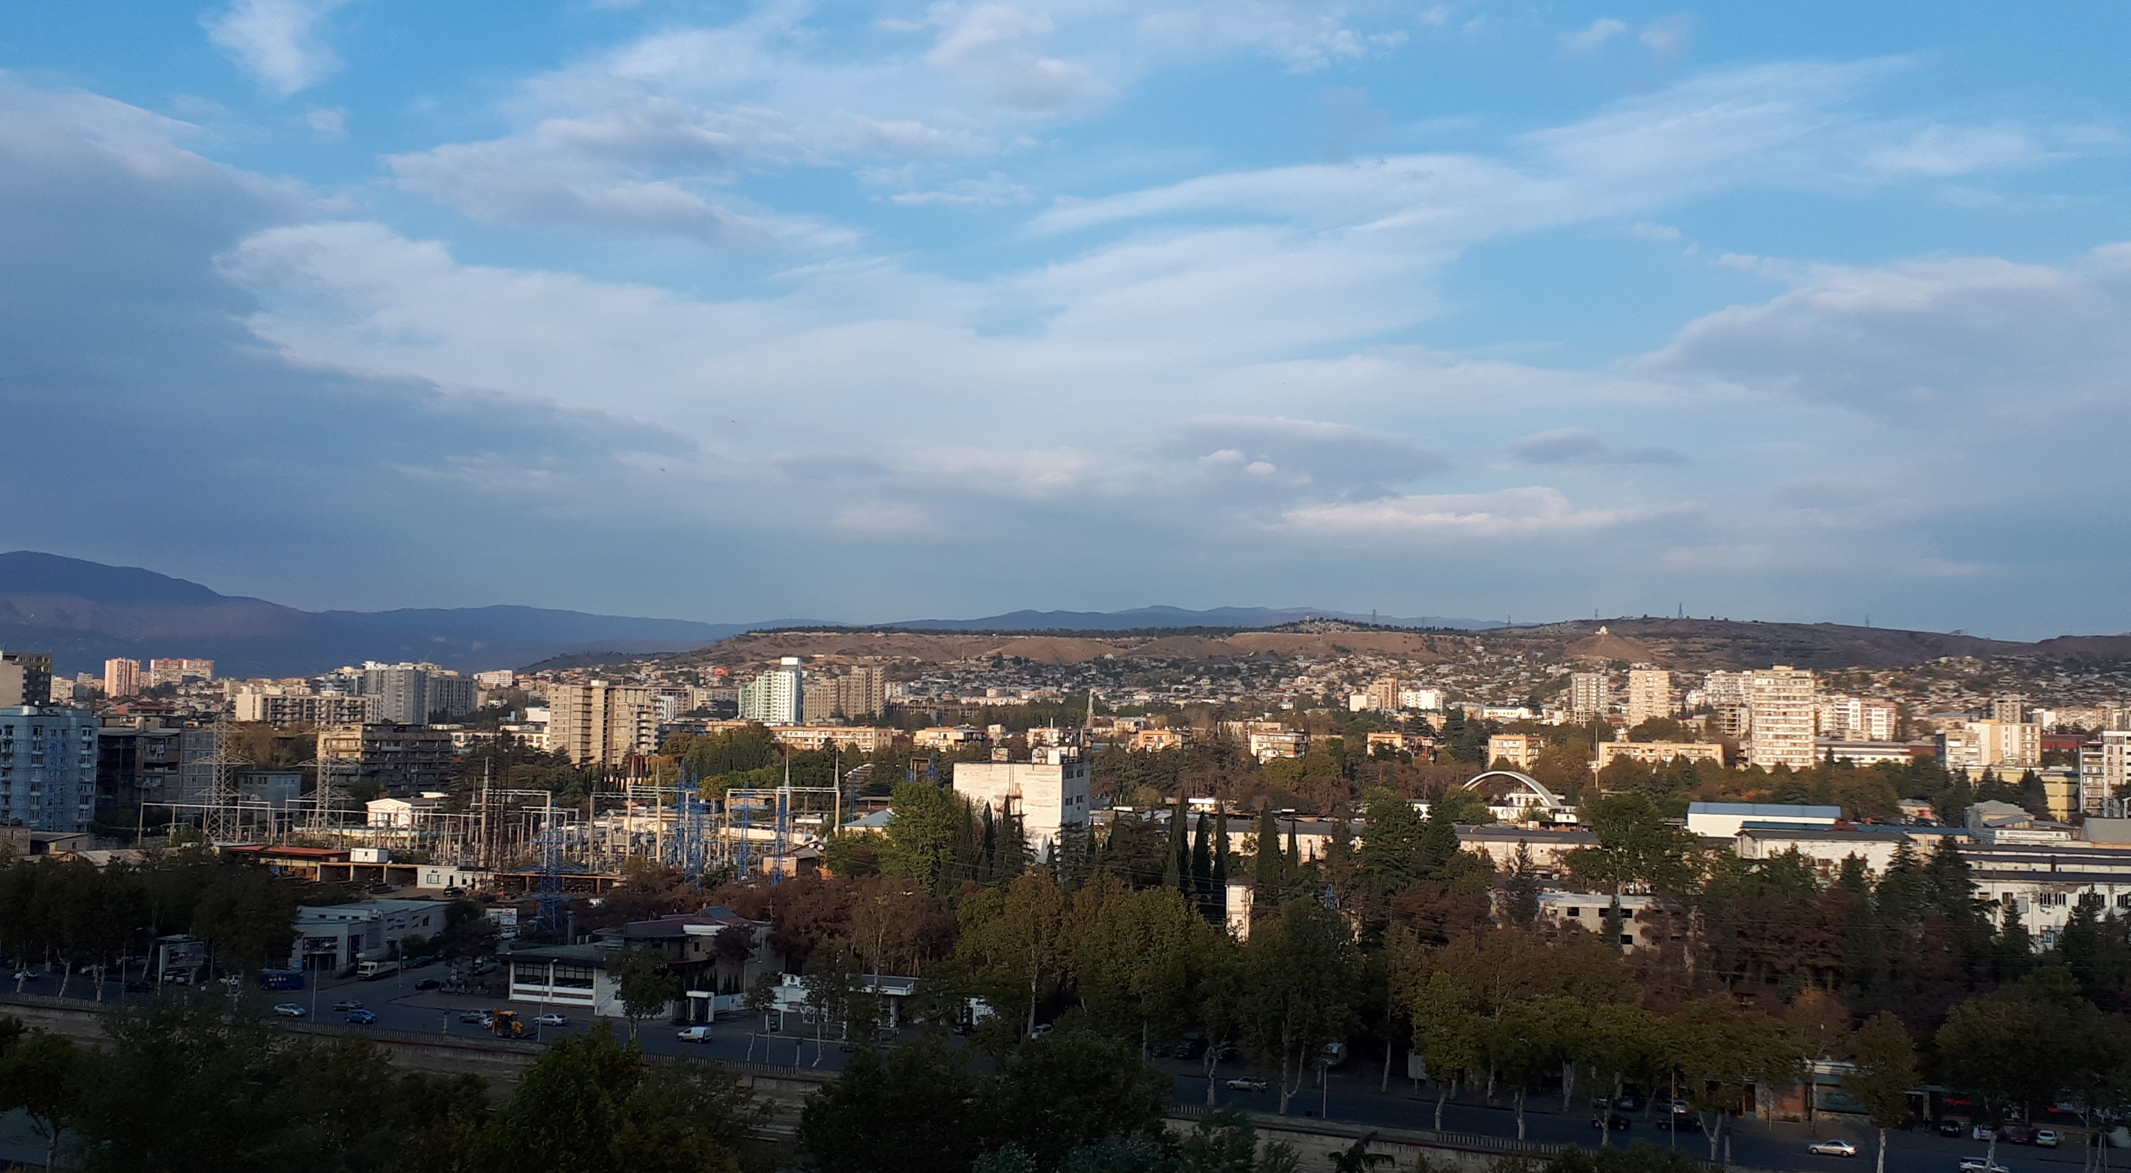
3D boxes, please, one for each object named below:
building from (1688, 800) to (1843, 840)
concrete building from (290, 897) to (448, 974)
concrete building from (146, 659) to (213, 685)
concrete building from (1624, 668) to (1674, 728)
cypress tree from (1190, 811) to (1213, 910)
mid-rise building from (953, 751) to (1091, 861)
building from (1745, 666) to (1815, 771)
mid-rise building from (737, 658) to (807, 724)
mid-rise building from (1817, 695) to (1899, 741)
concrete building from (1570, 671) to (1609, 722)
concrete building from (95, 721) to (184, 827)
[{"bbox_3d":[159.360,54.590,380.920,31.420,8.920,16.000,0,-3,20],"label":"building"},{"bbox_3d":[-112.910,57.120,270.390,15.310,9.300,18.000,0,-3,19],"label":"concrete building"},{"bbox_3d":[-753.430,79.560,1417.070,45.100,34.130,15.000,2,-3,-10],"label":"concrete building"},{"bbox_3d":[345.710,67.400,983.200,23.720,38.260,17.000,0,-3,24],"label":"concrete building"},{"bbox_3d":[22.530,45.930,276.000,3.700,17.330,3.700,1,-3,0],"label":"cypress tree"},{"bbox_3d":[-8.060,43.980,320.210,21.400,24.560,19.000,0,-3,16],"label":"mid-rise building"},{"bbox_3d":[273.320,51.830,634.480,23.540,41.990,16.000,0,-3,20],"label":"building"},{"bbox_3d":[-221.600,79.210,1252.400,44.300,49.230,17.000,1,-3,10],"label":"mid-rise building"},{"bbox_3d":[489.540,81.760,1027.690,44.410,27.590,18.000,0,-3,22],"label":"mid-rise building"},{"bbox_3d":[393.240,83.920,1247.760,27.680,40.320,17.000,0,-3,17],"label":"concrete building"},{"bbox_3d":[-206.600,42.030,369.170,16.250,23.590,13.000,2,-3,-22],"label":"concrete building"}]

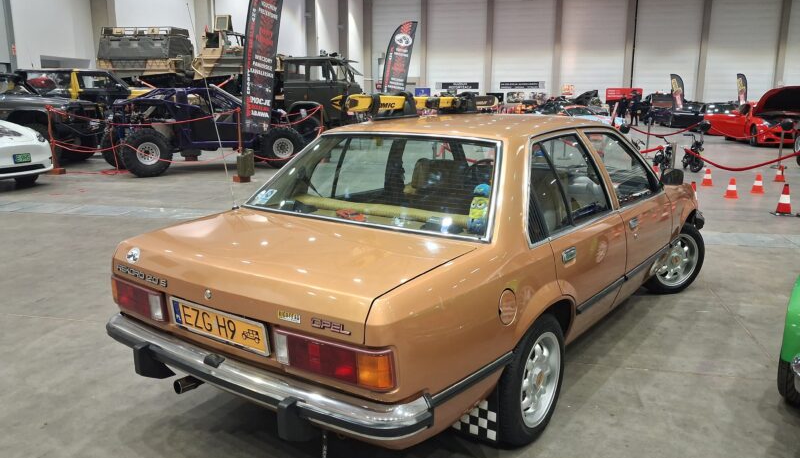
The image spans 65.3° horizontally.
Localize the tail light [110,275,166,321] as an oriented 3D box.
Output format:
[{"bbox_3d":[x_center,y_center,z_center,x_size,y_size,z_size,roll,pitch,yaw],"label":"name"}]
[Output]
[{"bbox_3d":[-1.083,0.273,2.571,0.470,0.130,0.080,8,14,35],"label":"tail light"}]

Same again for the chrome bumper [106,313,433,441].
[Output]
[{"bbox_3d":[-0.620,0.521,2.308,1.610,0.180,0.270,9,14,35],"label":"chrome bumper"}]

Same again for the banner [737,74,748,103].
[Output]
[{"bbox_3d":[21.497,-8.085,39.155,0.650,2.950,0.080,5,13,20],"label":"banner"}]

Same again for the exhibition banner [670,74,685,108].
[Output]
[{"bbox_3d":[17.448,-8.103,39.155,0.750,2.950,0.080,5,13,20],"label":"exhibition banner"}]

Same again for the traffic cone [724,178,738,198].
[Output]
[{"bbox_3d":[5.302,-0.650,9.991,0.210,0.330,0.210,6,13,28],"label":"traffic cone"}]

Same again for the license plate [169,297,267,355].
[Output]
[{"bbox_3d":[-0.658,0.344,2.246,0.527,0.120,0.022,8,21,35],"label":"license plate"}]

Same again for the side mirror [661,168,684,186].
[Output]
[{"bbox_3d":[1.724,-0.328,3.947,0.150,0.108,0.080,9,14,35],"label":"side mirror"}]

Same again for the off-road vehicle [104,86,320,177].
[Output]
[{"bbox_3d":[-4.426,-2.349,14.380,4.350,1.900,2.060,-7,13,-33],"label":"off-road vehicle"}]

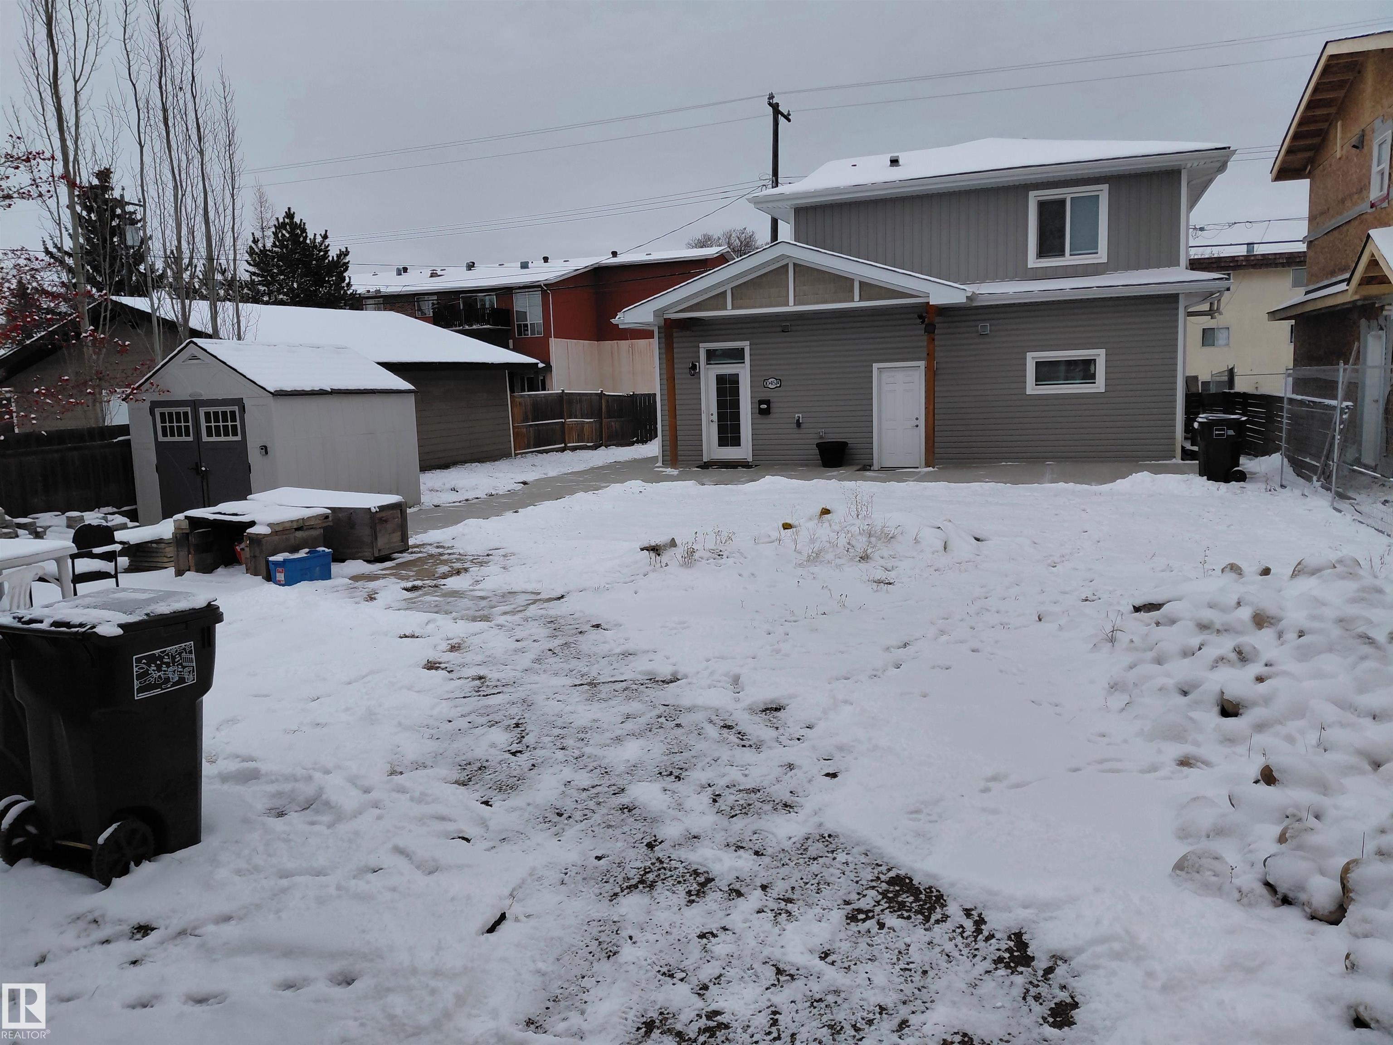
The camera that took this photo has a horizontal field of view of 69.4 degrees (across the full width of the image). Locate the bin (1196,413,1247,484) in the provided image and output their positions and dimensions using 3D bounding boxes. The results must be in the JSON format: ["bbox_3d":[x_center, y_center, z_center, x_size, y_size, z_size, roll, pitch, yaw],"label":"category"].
[{"bbox_3d":[8.315,-1.184,15.982,0.700,1.060,0.560,0,7,15],"label":"bin"}]

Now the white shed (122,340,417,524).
[{"bbox_3d":[-6.172,-1.344,15.046,2.604,2.579,3.139,1,7,20],"label":"white shed"}]

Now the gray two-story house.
[{"bbox_3d":[5.357,-5.262,23.867,11.800,7.260,9.100,1,7,20],"label":"gray two-story house"}]

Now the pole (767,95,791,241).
[{"bbox_3d":[2.713,-8.002,32.109,0.320,10.817,2.200,1,8,22],"label":"pole"}]

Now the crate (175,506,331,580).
[{"bbox_3d":[-4.540,0.218,10.351,1.262,0.601,0.857,1,8,22],"label":"crate"}]

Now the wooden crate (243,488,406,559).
[{"bbox_3d":[-4.229,0.031,11.679,1.762,0.627,0.720,1,8,22],"label":"wooden crate"}]

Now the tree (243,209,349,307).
[{"bbox_3d":[-15.114,-7.353,38.562,4.600,9.170,4.600,-2,7,0],"label":"tree"}]

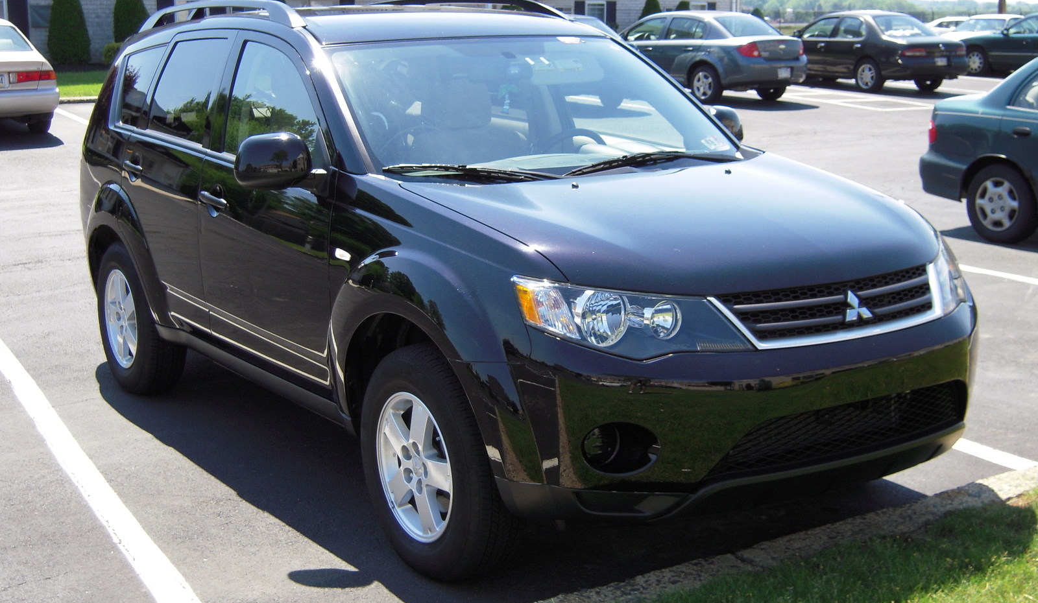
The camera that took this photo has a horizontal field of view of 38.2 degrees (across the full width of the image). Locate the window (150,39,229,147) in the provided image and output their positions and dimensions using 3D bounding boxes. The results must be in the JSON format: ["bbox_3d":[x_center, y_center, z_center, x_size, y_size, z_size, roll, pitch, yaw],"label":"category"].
[{"bbox_3d":[-1.260,-0.816,5.757,0.050,0.400,0.660,14,1,-34],"label":"window"}]

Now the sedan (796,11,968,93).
[{"bbox_3d":[6.291,-4.729,28.294,1.720,1.420,4.600,-7,13,-29],"label":"sedan"}]

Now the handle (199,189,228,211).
[{"bbox_3d":[-1.086,-0.368,5.349,0.050,0.042,0.215,-8,13,-32],"label":"handle"}]

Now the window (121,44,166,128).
[{"bbox_3d":[-1.620,-0.927,6.511,0.060,0.350,0.570,4,6,-30],"label":"window"}]

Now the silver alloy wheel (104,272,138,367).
[{"bbox_3d":[-1.681,0.069,6.605,0.170,0.440,0.440,-8,13,-32],"label":"silver alloy wheel"}]

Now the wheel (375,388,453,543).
[{"bbox_3d":[-0.244,0.472,4.391,0.170,0.440,0.440,-8,13,-33],"label":"wheel"}]

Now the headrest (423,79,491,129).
[{"bbox_3d":[-0.262,-0.830,6.310,0.270,0.200,0.120,-8,13,-32],"label":"headrest"}]

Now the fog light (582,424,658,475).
[{"bbox_3d":[0.249,0.378,3.837,0.180,0.140,0.120,-5,12,-22],"label":"fog light"}]

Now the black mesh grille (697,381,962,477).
[{"bbox_3d":[0.870,0.338,4.054,0.970,0.160,0.110,-8,13,-32],"label":"black mesh grille"}]

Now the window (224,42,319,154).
[{"bbox_3d":[-0.804,-0.674,5.054,0.050,0.420,0.860,14,1,-34],"label":"window"}]

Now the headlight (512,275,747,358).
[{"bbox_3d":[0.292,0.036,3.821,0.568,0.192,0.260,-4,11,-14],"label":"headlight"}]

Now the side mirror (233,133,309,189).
[{"bbox_3d":[-0.774,-0.452,4.722,0.210,0.175,0.150,-8,13,-32],"label":"side mirror"}]

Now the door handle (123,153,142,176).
[{"bbox_3d":[-1.564,-0.551,6.079,0.050,0.042,0.210,-8,13,-32],"label":"door handle"}]

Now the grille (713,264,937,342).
[{"bbox_3d":[0.863,0.009,3.994,0.790,0.155,0.130,-8,13,-32],"label":"grille"}]

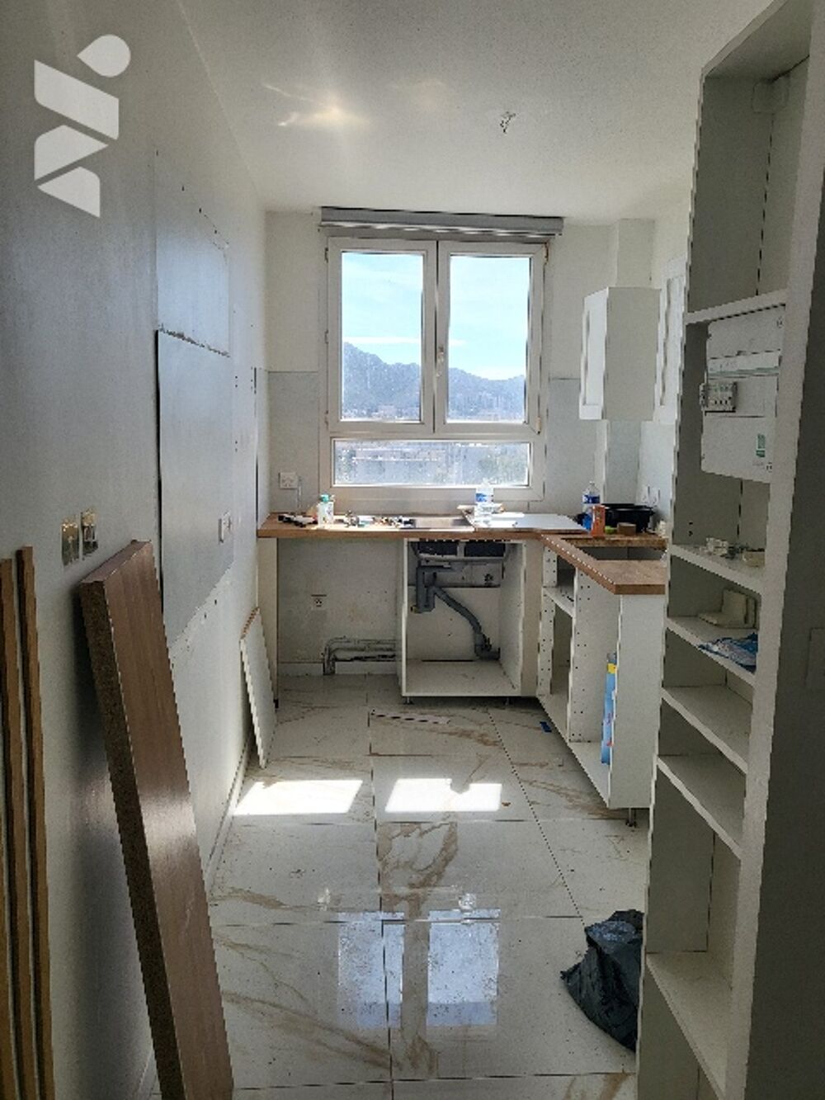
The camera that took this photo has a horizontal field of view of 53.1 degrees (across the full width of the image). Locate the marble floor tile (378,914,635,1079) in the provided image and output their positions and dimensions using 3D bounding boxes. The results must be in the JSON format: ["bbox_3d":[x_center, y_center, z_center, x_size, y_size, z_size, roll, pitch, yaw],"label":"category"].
[{"bbox_3d":[0.231,1.154,2.174,0.600,0.010,0.598,0,9,-4],"label":"marble floor tile"}]

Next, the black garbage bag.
[{"bbox_3d":[0.593,1.035,2.082,0.360,0.240,0.350,0,9,-4],"label":"black garbage bag"}]

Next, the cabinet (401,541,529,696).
[{"bbox_3d":[0.237,0.300,4.418,0.607,0.803,0.590,0,9,-4],"label":"cabinet"}]

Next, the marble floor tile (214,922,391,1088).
[{"bbox_3d":[-0.348,1.143,2.117,0.557,0.012,0.599,0,9,-4],"label":"marble floor tile"}]

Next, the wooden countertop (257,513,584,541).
[{"bbox_3d":[0.067,-0.124,4.354,1.670,0.038,0.675,0,9,-4],"label":"wooden countertop"}]

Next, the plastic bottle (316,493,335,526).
[{"bbox_3d":[-0.434,-0.194,4.096,0.080,0.161,0.065,0,9,-4],"label":"plastic bottle"}]

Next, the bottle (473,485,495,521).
[{"bbox_3d":[0.380,-0.255,4.304,0.083,0.240,0.083,0,9,-4],"label":"bottle"}]

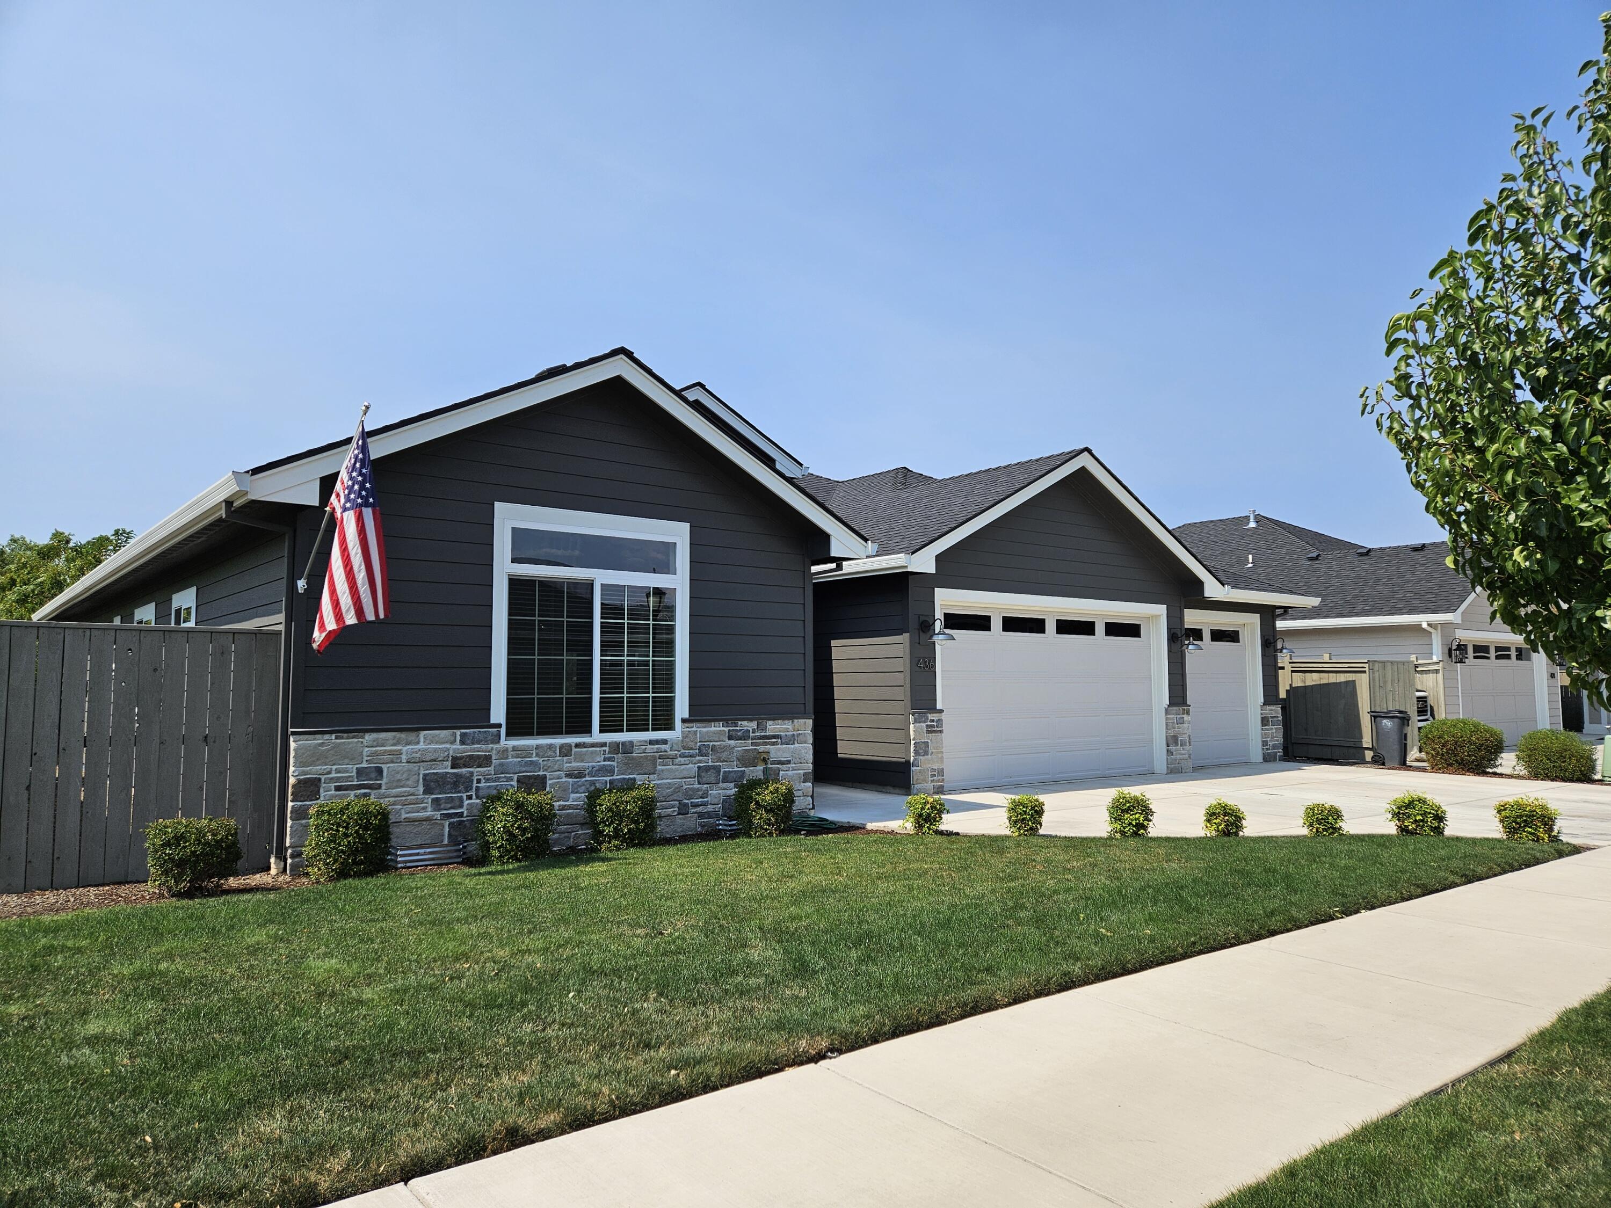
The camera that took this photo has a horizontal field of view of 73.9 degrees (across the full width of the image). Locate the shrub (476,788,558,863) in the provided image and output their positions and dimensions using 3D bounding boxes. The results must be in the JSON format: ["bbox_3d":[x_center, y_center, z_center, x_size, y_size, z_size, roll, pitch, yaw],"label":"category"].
[{"bbox_3d":[-2.346,1.799,8.678,0.561,0.579,0.561,3,-5,-39],"label":"shrub"}]

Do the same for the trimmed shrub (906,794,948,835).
[{"bbox_3d":[1.140,1.988,10.180,0.410,0.400,0.400,0,-4,0],"label":"trimmed shrub"}]

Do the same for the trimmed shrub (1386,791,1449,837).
[{"bbox_3d":[5.747,1.969,10.077,0.540,0.440,0.520,3,-6,-39],"label":"trimmed shrub"}]

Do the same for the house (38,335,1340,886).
[{"bbox_3d":[-2.881,0.307,20.615,18.300,5.450,18.500,3,-6,-39],"label":"house"}]

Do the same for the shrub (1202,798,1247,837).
[{"bbox_3d":[3.993,2.053,10.214,0.344,0.381,0.344,3,-5,-39],"label":"shrub"}]

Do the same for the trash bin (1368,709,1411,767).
[{"bbox_3d":[10.240,2.348,18.750,0.520,1.000,0.600,4,-6,-44],"label":"trash bin"}]

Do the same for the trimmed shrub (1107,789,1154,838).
[{"bbox_3d":[3.086,1.997,10.175,0.380,0.475,0.380,3,-5,-39],"label":"trimmed shrub"}]

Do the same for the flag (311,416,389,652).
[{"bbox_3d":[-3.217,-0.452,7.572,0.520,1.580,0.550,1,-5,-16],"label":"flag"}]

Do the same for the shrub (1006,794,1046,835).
[{"bbox_3d":[2.090,2.023,10.186,0.335,0.405,0.335,0,-4,0],"label":"shrub"}]

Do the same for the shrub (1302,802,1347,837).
[{"bbox_3d":[4.857,2.004,10.030,0.410,0.350,0.400,3,-6,-39],"label":"shrub"}]

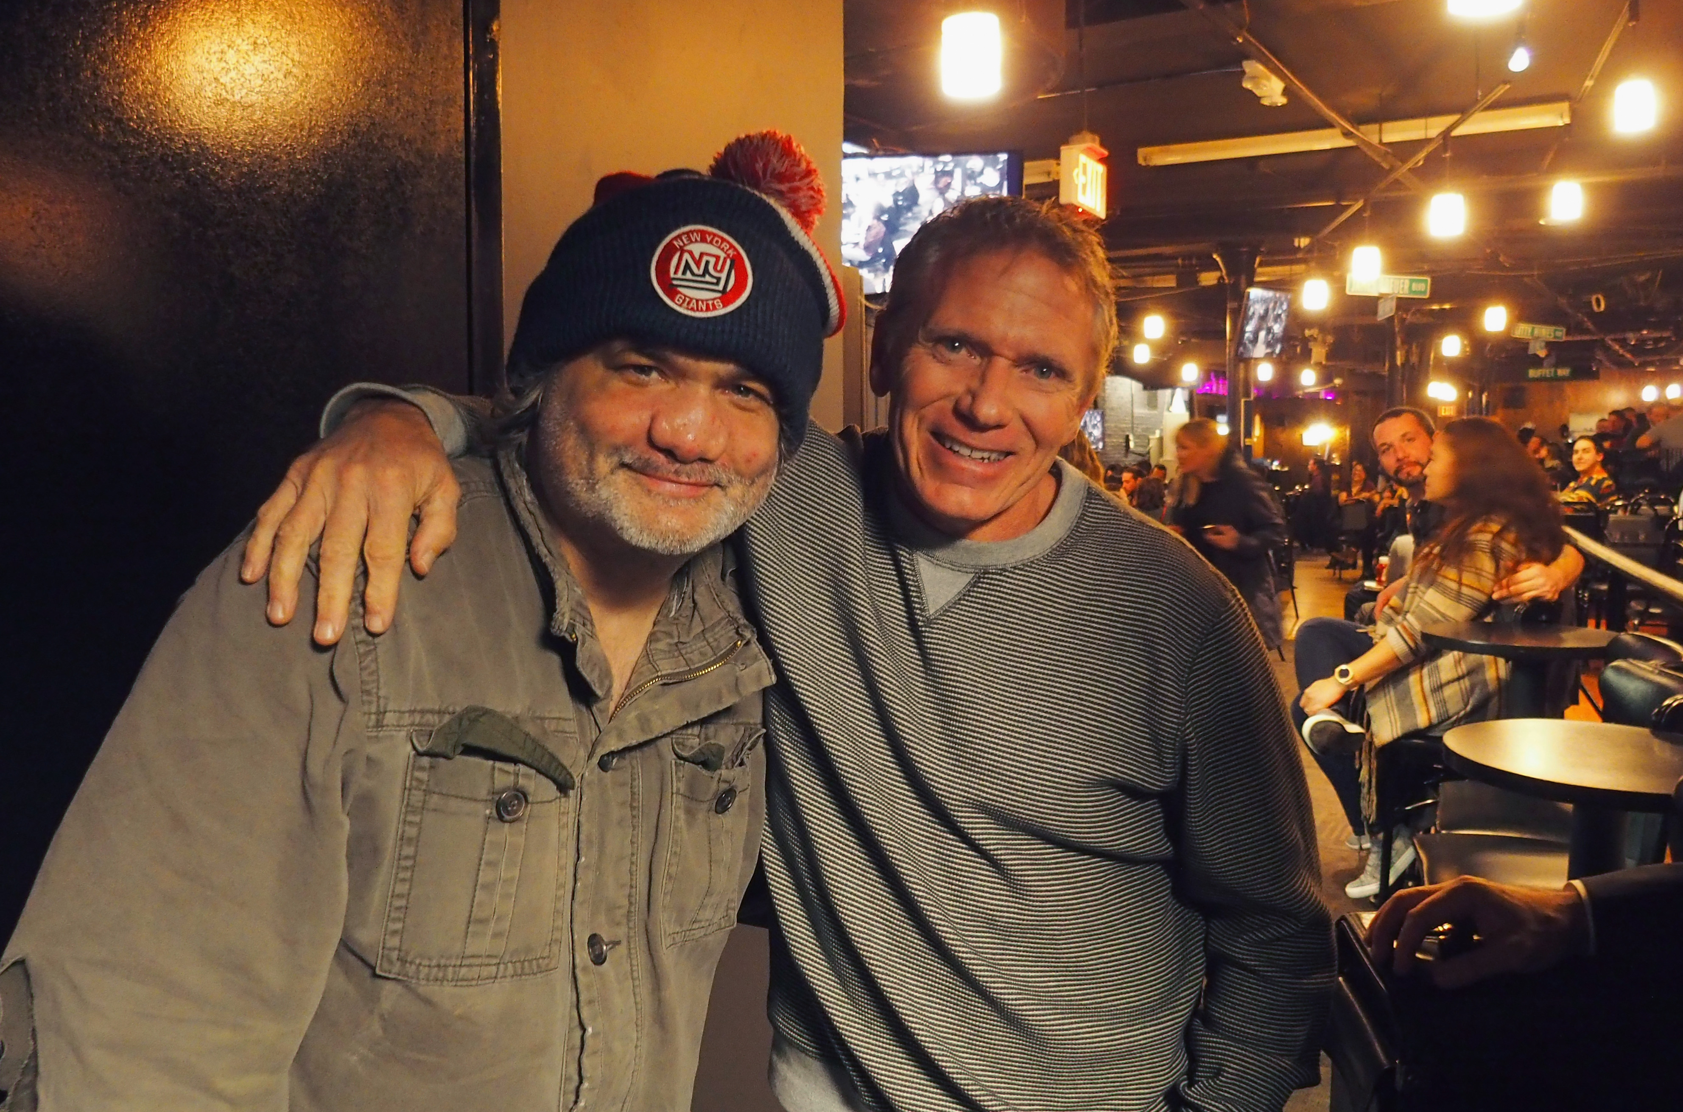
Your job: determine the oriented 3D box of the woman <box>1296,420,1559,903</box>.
[{"bbox_3d":[1.720,0.267,3.980,0.740,1.320,0.540,2,7,17],"label":"woman"}]

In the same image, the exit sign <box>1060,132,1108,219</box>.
[{"bbox_3d":[0.811,-1.270,4.550,0.085,0.235,0.305,4,7,30],"label":"exit sign"}]

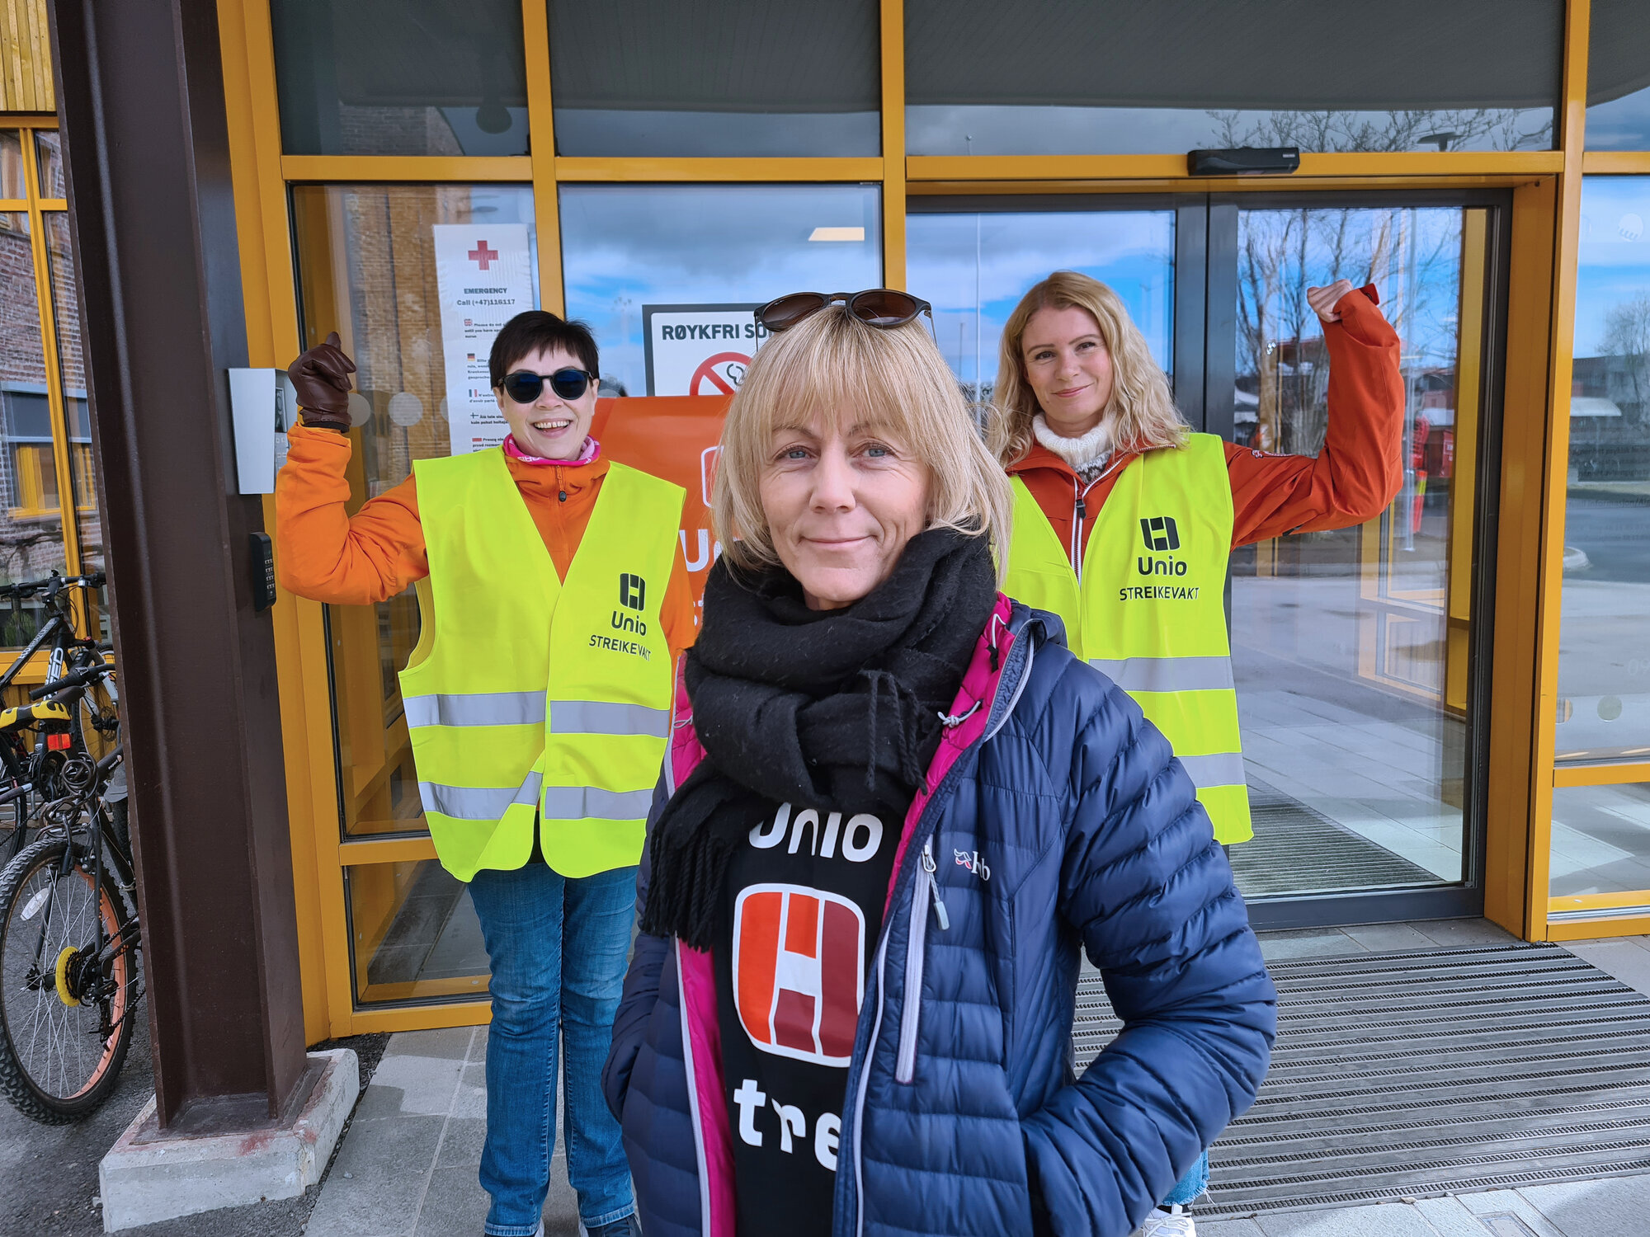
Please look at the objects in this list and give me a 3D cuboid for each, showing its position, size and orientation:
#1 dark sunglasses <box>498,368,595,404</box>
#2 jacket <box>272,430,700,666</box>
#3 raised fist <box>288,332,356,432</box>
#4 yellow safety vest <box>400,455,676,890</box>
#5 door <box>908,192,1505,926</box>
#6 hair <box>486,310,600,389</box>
[{"bbox_3d":[-0.454,-0.379,2.025,0.146,0.050,0.142,-3,7,-13],"label":"dark sunglasses"},{"bbox_3d":[-0.535,-0.011,2.060,0.690,0.620,0.340,-4,8,-18],"label":"jacket"},{"bbox_3d":[-0.806,-0.378,1.990,0.105,0.158,0.105,-3,7,-13],"label":"raised fist"},{"bbox_3d":[-0.466,0.064,2.090,0.455,0.695,0.280,-4,8,-18],"label":"yellow safety vest"},{"bbox_3d":[1.081,-0.118,3.555,1.763,2.117,0.080,-2,7,-6],"label":"door"},{"bbox_3d":[-0.464,-0.431,2.050,0.178,0.132,0.200,-3,7,-13],"label":"hair"}]

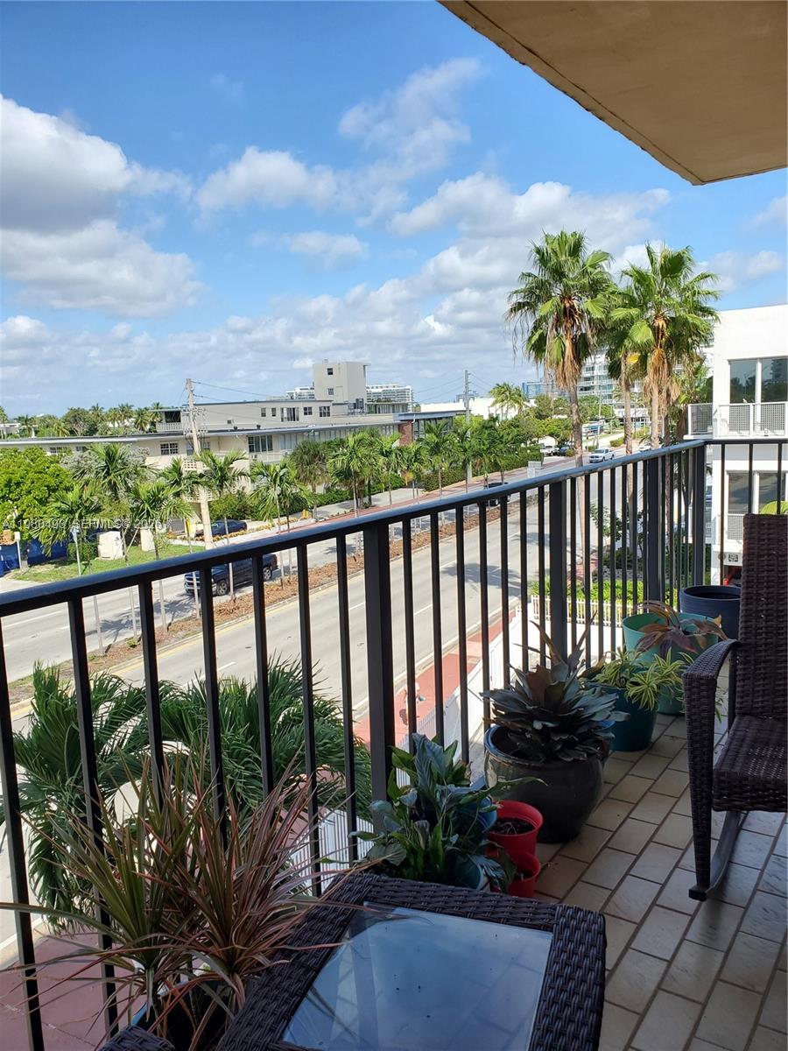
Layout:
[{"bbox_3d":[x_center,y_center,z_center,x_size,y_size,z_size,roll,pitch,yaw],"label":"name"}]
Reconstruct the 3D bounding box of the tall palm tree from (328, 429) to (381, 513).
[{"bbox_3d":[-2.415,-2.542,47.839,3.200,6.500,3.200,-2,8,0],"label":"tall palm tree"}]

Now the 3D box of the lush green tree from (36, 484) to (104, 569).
[{"bbox_3d":[-12.095,1.776,30.183,2.500,6.719,2.500,-5,8,-21],"label":"lush green tree"}]

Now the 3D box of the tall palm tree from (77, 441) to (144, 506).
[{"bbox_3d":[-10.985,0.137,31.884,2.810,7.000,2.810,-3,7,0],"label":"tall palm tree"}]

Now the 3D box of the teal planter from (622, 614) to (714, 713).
[{"bbox_3d":[1.211,0.611,3.469,0.392,0.364,0.392,-2,8,0],"label":"teal planter"}]

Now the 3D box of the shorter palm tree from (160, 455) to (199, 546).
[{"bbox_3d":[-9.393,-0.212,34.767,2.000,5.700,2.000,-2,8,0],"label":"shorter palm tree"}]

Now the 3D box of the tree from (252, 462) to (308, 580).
[{"bbox_3d":[-6.521,-0.105,45.034,3.100,7.128,3.100,-3,9,-8],"label":"tree"}]

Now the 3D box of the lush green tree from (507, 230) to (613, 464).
[{"bbox_3d":[7.935,-4.721,37.346,4.800,17.521,4.800,0,9,14],"label":"lush green tree"}]

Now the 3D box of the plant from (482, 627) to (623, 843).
[{"bbox_3d":[0.508,0.629,2.511,0.470,0.680,0.460,0,8,11],"label":"plant"}]

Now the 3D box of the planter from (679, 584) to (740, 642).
[{"bbox_3d":[1.910,0.530,4.620,0.420,0.310,0.420,1,8,23],"label":"planter"}]

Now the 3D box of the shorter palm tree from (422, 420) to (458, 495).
[{"bbox_3d":[3.748,-4.355,65.588,3.100,8.602,3.100,-2,9,4],"label":"shorter palm tree"}]

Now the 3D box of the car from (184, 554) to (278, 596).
[{"bbox_3d":[-8.677,2.379,42.430,2.050,1.880,5.850,2,9,27],"label":"car"}]

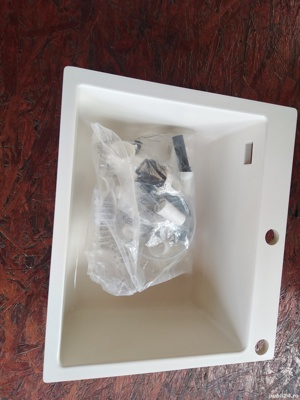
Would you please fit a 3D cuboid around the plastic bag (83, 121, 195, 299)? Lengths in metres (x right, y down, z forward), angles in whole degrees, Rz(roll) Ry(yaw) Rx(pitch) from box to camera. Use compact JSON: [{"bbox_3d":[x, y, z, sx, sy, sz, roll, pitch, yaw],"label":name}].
[{"bbox_3d":[0.000,0.035,0.735,0.293,0.100,0.400,4,93,-16],"label":"plastic bag"}]

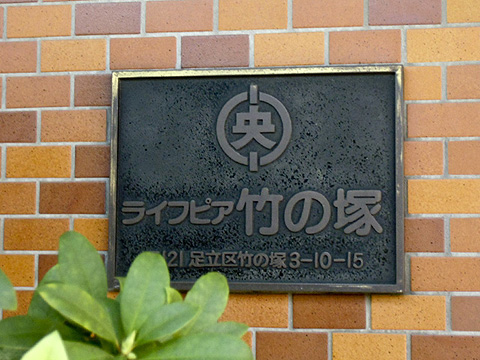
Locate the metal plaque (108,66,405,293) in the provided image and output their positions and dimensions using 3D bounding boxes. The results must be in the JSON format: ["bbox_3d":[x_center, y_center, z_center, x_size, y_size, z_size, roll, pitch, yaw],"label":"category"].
[{"bbox_3d":[0.020,0.000,1.270,0.396,0.299,0.020,-1,-3,9],"label":"metal plaque"}]

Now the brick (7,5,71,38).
[{"bbox_3d":[-0.284,-0.225,1.349,0.096,0.044,0.025,-1,-3,9],"label":"brick"}]

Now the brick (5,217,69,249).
[{"bbox_3d":[-0.283,0.077,1.332,0.096,0.044,0.025,-1,-3,9],"label":"brick"}]

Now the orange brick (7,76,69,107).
[{"bbox_3d":[-0.283,-0.124,1.343,0.096,0.044,0.025,-1,-3,9],"label":"orange brick"}]

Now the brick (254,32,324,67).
[{"bbox_3d":[0.069,-0.177,1.293,0.096,0.044,0.025,-1,-3,9],"label":"brick"}]

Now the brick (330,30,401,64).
[{"bbox_3d":[0.170,-0.178,1.278,0.096,0.044,0.025,-1,-3,9],"label":"brick"}]

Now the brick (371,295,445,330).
[{"bbox_3d":[0.221,0.174,1.250,0.096,0.044,0.025,-1,-3,9],"label":"brick"}]

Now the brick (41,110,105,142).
[{"bbox_3d":[-0.232,-0.074,1.333,0.096,0.044,0.025,-1,-3,9],"label":"brick"}]

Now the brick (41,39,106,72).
[{"bbox_3d":[-0.233,-0.175,1.339,0.096,0.044,0.025,-1,-3,9],"label":"brick"}]

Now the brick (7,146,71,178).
[{"bbox_3d":[-0.282,-0.024,1.337,0.096,0.044,0.025,-1,-3,9],"label":"brick"}]

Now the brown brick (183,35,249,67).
[{"bbox_3d":[-0.032,-0.177,1.309,0.096,0.044,0.025,-1,-3,9],"label":"brown brick"}]

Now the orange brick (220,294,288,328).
[{"bbox_3d":[0.020,0.176,1.280,0.096,0.044,0.025,-1,-3,9],"label":"orange brick"}]

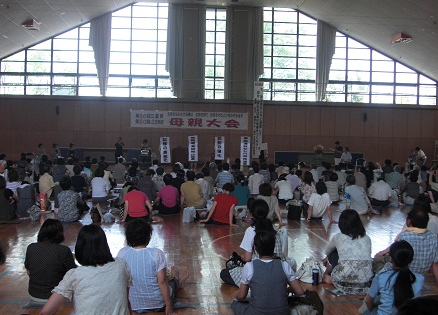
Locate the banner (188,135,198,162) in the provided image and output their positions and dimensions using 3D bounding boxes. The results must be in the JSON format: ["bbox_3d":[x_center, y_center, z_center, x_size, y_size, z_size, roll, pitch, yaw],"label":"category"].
[{"bbox_3d":[-1.338,-0.455,30.800,0.480,1.350,0.040,1,1,-4],"label":"banner"}]

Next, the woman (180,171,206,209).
[{"bbox_3d":[-0.560,0.725,12.902,0.560,0.830,0.700,1,2,-4],"label":"woman"}]

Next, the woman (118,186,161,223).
[{"bbox_3d":[-1.507,0.839,10.999,0.720,0.680,0.950,1,2,-4],"label":"woman"}]

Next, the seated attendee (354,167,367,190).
[{"bbox_3d":[4.502,0.710,18.400,0.520,0.750,0.720,1,1,-9],"label":"seated attendee"}]

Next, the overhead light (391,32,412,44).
[{"bbox_3d":[9.317,-6.063,29.578,0.560,0.290,1.150,1,2,-4],"label":"overhead light"}]

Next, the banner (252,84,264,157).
[{"bbox_3d":[2.330,-2.264,34.980,0.580,4.600,0.040,1,1,-4],"label":"banner"}]

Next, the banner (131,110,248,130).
[{"bbox_3d":[-1.762,-2.243,35.016,7.050,1.060,0.040,1,1,-4],"label":"banner"}]

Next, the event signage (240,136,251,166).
[{"bbox_3d":[1.419,-0.326,30.600,0.490,1.500,0.040,1,1,-4],"label":"event signage"}]

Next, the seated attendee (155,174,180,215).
[{"bbox_3d":[-1.060,0.748,12.156,0.600,0.810,0.700,1,2,-5],"label":"seated attendee"}]

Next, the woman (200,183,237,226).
[{"bbox_3d":[0.009,0.830,10.450,0.660,0.720,0.880,1,1,-12],"label":"woman"}]

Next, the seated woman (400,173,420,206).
[{"bbox_3d":[4.707,0.753,14.597,0.500,0.820,0.650,0,2,-18],"label":"seated woman"}]

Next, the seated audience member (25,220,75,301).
[{"bbox_3d":[-1.570,0.938,5.538,0.500,0.770,0.720,1,2,-1],"label":"seated audience member"}]

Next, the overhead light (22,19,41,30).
[{"bbox_3d":[-9.147,-6.428,28.217,0.560,0.290,1.150,1,2,-4],"label":"overhead light"}]

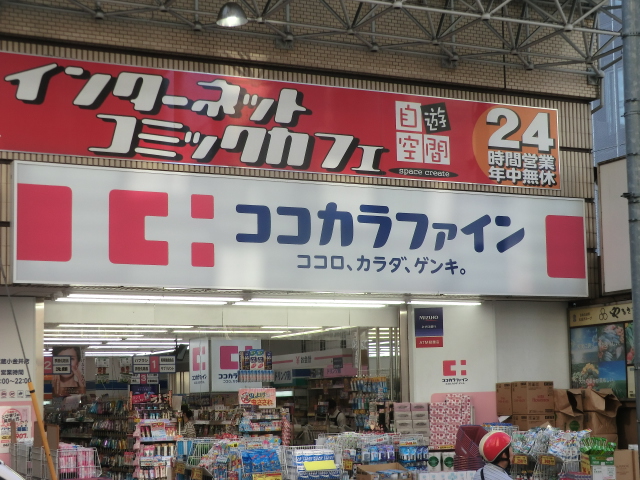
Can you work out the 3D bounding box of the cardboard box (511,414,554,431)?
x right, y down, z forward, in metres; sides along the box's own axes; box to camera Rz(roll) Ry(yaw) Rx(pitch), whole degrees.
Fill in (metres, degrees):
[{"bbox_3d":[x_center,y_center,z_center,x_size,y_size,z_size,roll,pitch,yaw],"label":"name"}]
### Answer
[{"bbox_3d":[3.174,2.822,17.779,0.480,0.470,0.390,3,-8,-25],"label":"cardboard box"}]

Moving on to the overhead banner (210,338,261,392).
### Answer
[{"bbox_3d":[-1.749,2.585,24.869,1.110,1.110,0.120,2,-8,-25],"label":"overhead banner"}]

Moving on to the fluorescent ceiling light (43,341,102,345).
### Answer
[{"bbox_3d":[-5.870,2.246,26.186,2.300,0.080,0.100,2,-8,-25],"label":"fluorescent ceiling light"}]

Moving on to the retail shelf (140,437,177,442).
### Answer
[{"bbox_3d":[-2.424,2.940,17.726,0.570,0.070,0.300,2,-8,-25],"label":"retail shelf"}]

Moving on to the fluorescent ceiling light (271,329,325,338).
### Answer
[{"bbox_3d":[-0.450,1.870,23.806,0.090,0.080,2.380,3,-8,-25],"label":"fluorescent ceiling light"}]

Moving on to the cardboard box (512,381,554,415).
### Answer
[{"bbox_3d":[3.049,2.273,17.276,0.440,0.465,0.410,2,-8,-25],"label":"cardboard box"}]

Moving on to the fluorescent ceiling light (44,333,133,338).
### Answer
[{"bbox_3d":[-4.526,1.838,23.111,2.380,0.080,0.090,3,-8,-25],"label":"fluorescent ceiling light"}]

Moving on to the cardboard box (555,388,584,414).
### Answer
[{"bbox_3d":[3.633,2.334,17.500,0.380,0.340,0.340,2,-8,-25],"label":"cardboard box"}]

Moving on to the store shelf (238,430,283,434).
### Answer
[{"bbox_3d":[-0.996,3.219,20.118,0.810,0.050,0.400,3,-8,-25],"label":"store shelf"}]

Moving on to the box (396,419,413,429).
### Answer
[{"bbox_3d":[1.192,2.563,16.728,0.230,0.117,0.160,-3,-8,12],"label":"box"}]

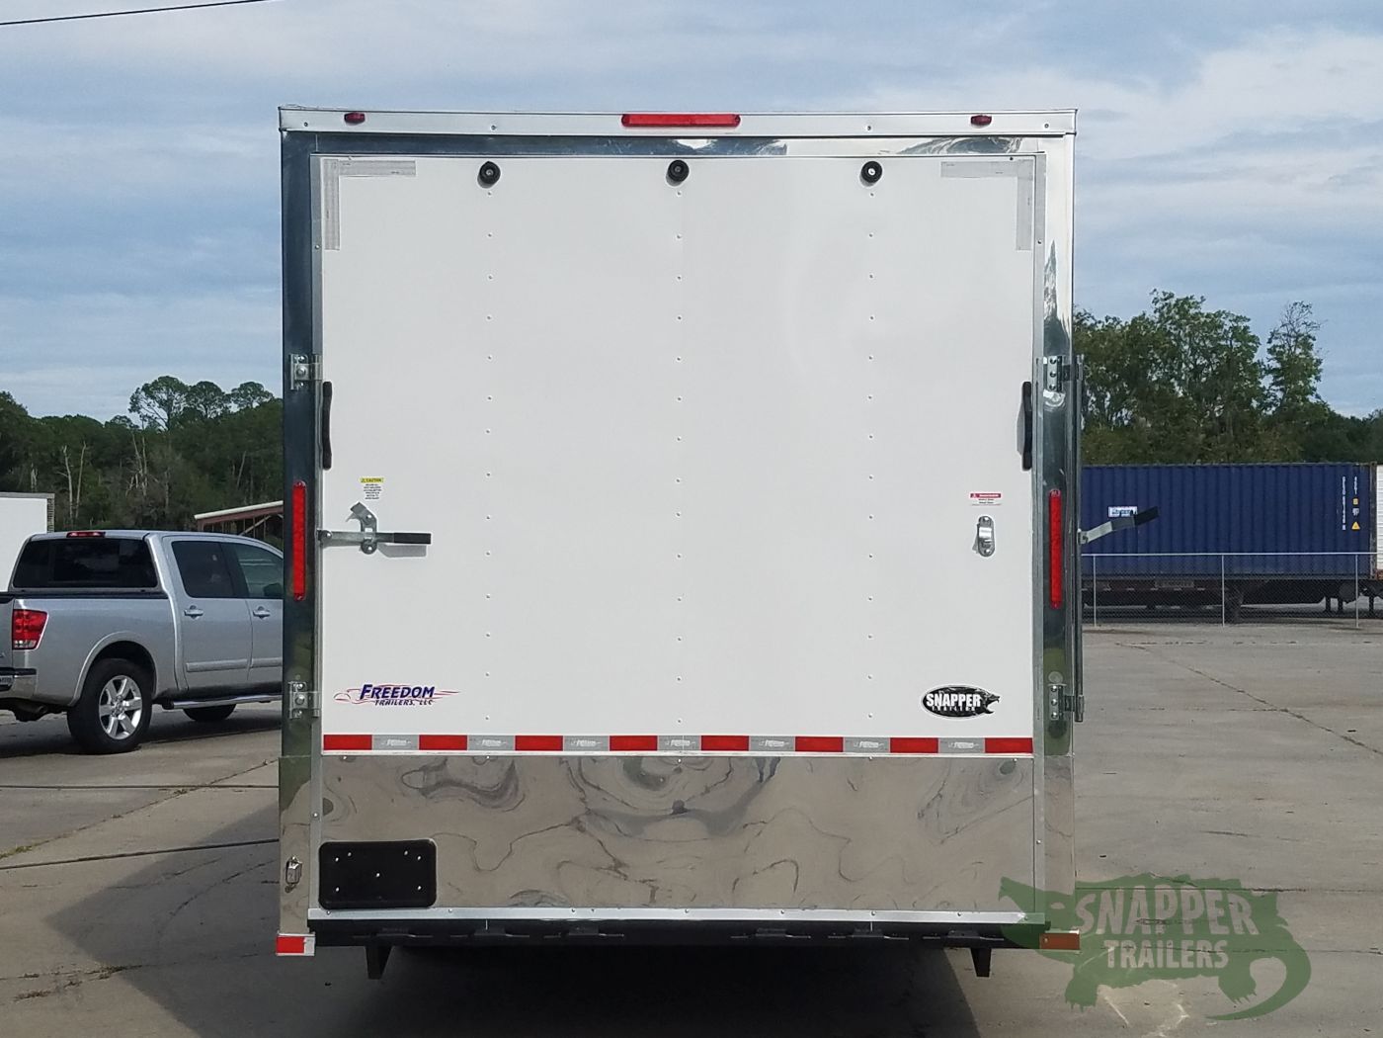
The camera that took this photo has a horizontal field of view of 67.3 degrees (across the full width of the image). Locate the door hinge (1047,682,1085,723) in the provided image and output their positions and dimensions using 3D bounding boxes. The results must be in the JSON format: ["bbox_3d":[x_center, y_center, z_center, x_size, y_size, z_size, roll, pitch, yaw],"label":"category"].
[{"bbox_3d":[1.198,0.589,3.325,0.116,0.124,0.050,0,0,0],"label":"door hinge"}]

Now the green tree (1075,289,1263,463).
[{"bbox_3d":[19.400,-3.200,42.000,8.000,11.900,7.500,0,-1,0],"label":"green tree"}]

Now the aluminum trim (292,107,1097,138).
[{"bbox_3d":[-0.044,-1.283,3.375,2.580,0.090,0.050,0,0,0],"label":"aluminum trim"}]

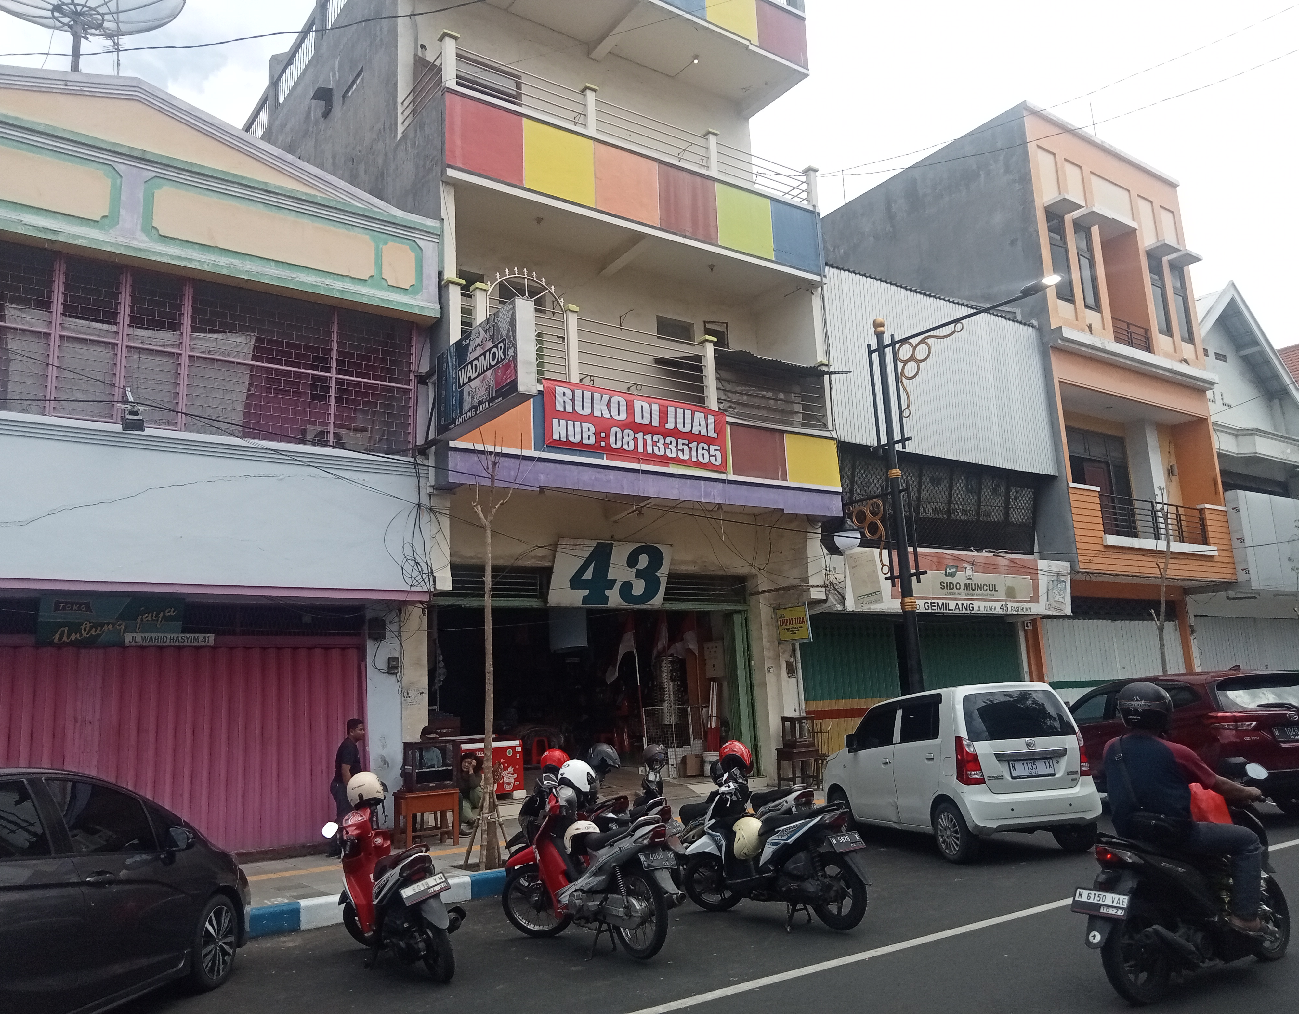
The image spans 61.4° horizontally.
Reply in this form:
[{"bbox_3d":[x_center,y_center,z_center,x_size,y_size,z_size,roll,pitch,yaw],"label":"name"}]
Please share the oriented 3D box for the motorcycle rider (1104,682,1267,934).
[{"bbox_3d":[2.836,1.646,5.926,0.900,1.370,0.660,5,-14,-36],"label":"motorcycle rider"}]

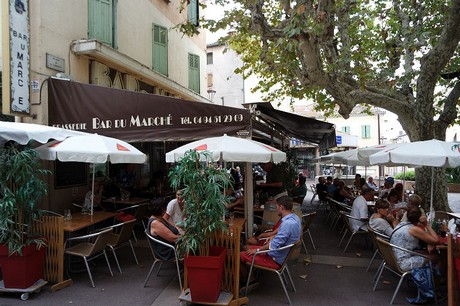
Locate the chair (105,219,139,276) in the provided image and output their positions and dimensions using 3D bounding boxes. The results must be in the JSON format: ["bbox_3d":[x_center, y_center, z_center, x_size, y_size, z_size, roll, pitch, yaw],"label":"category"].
[{"bbox_3d":[-1.880,1.509,5.024,0.570,0.740,0.550,-1,-3,13],"label":"chair"}]

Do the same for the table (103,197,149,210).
[{"bbox_3d":[-2.650,1.655,8.101,0.800,0.740,1.200,-1,-3,13],"label":"table"}]

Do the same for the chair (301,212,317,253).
[{"bbox_3d":[1.369,1.556,6.130,0.580,0.750,0.560,-1,-2,31],"label":"chair"}]

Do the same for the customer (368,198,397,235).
[{"bbox_3d":[2.478,1.272,4.599,0.720,1.200,0.500,-1,-2,10],"label":"customer"}]

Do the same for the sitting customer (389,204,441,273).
[{"bbox_3d":[2.400,1.240,3.886,0.780,1.170,0.480,0,-3,2],"label":"sitting customer"}]

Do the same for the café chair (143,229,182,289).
[{"bbox_3d":[-0.871,1.513,4.481,0.580,0.750,0.560,-1,-2,10],"label":"café chair"}]

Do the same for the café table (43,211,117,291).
[{"bbox_3d":[-2.651,1.559,5.351,0.750,0.740,1.600,0,-2,2],"label":"café table"}]

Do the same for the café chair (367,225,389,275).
[{"bbox_3d":[2.400,1.488,4.585,0.570,0.740,0.550,0,-3,10],"label":"café chair"}]

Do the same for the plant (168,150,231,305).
[{"bbox_3d":[-0.365,0.871,3.773,0.700,1.780,0.660,0,-2,-7],"label":"plant"}]

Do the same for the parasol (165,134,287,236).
[{"bbox_3d":[-0.078,0.769,5.270,2.100,2.182,2.100,0,-3,0],"label":"parasol"}]

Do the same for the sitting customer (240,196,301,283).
[{"bbox_3d":[0.547,1.222,4.121,0.740,1.280,0.520,-1,-2,24],"label":"sitting customer"}]

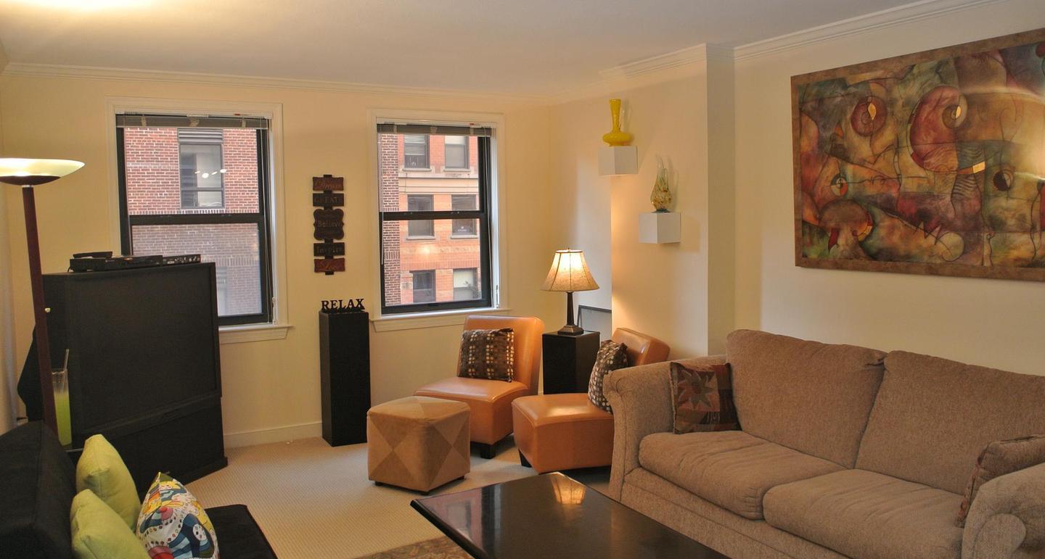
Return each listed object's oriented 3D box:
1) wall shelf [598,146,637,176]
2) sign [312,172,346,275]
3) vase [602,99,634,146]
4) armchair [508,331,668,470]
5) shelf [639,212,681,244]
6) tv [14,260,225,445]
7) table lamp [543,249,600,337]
[{"bbox_3d":[0.607,-0.752,4.992,0.172,0.176,0.183,-3,6,-28],"label":"wall shelf"},{"bbox_3d":[-1.331,-0.377,5.423,0.210,0.693,0.026,-3,6,-28],"label":"sign"},{"bbox_3d":[0.611,-1.013,5.070,0.200,0.300,0.200,-1,5,0],"label":"vase"},{"bbox_3d":[0.404,0.750,4.726,0.795,0.800,0.570,-2,5,-14],"label":"armchair"},{"bbox_3d":[0.815,-0.307,4.654,0.172,0.173,0.179,-3,6,-28],"label":"shelf"},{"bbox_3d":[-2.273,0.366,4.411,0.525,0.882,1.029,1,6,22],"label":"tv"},{"bbox_3d":[0.317,0.082,5.089,0.378,0.550,0.378,-1,5,0],"label":"table lamp"}]

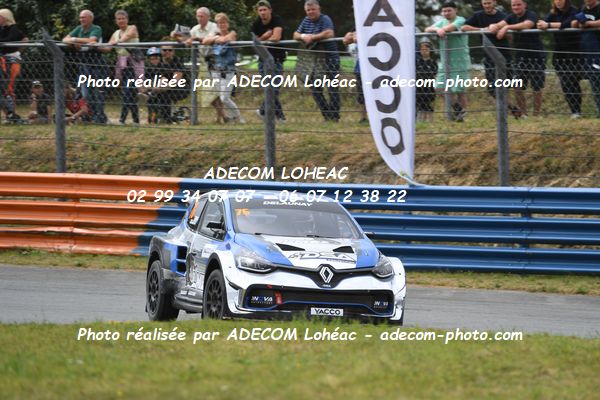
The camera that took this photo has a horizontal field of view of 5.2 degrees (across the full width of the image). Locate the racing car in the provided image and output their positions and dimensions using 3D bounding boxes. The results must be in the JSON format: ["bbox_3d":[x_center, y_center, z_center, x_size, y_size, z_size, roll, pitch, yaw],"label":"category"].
[{"bbox_3d":[-0.235,0.619,67.884,1.920,1.400,4.100,3,0,-15],"label":"racing car"}]

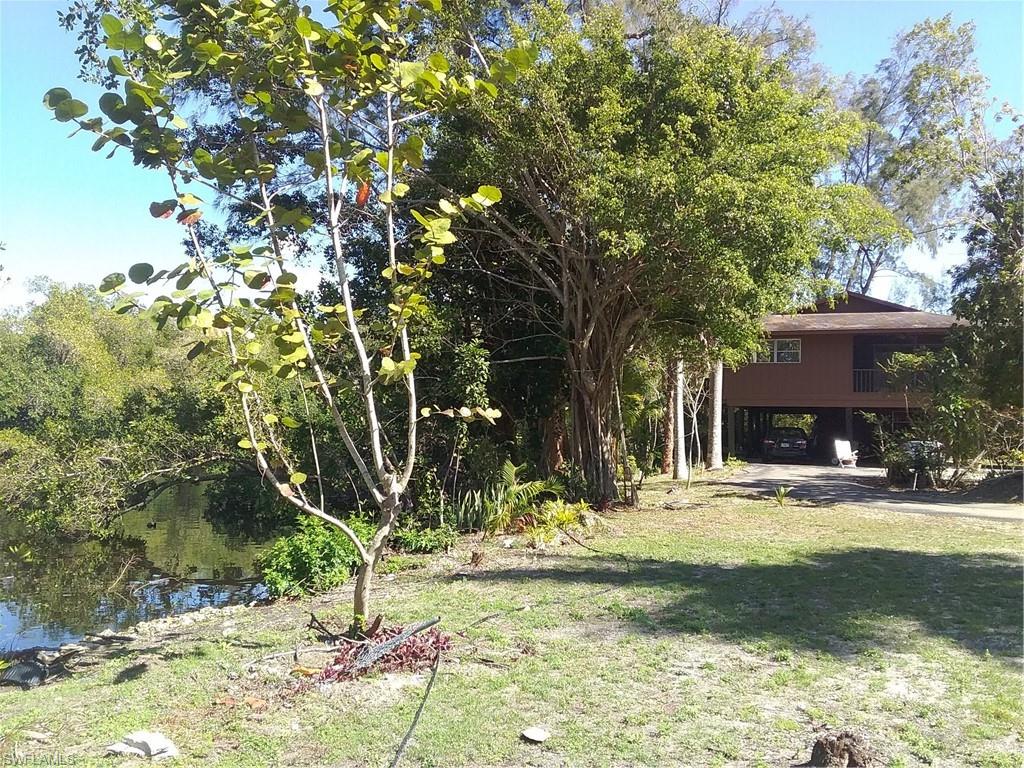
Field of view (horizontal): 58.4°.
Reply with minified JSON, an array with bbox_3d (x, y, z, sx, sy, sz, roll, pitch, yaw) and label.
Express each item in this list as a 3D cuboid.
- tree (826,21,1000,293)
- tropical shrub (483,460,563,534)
[{"bbox_3d":[20.373,-7.867,47.000,8.900,22.000,8.500,1,-2,0],"label":"tree"},{"bbox_3d":[0.150,1.607,13.100,1.150,1.030,1.100,1,-2,0],"label":"tropical shrub"}]

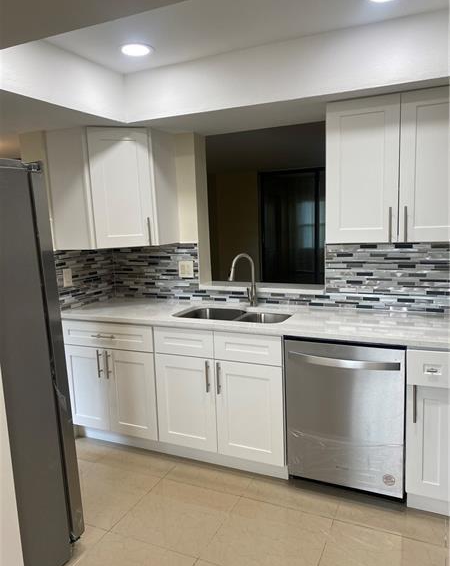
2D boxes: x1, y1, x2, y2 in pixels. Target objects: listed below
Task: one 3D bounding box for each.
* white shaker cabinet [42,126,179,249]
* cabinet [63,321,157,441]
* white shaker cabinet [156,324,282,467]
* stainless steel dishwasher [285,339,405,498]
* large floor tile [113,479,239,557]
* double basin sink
[{"bbox_3d":[-0.792,-0.657,3.261,0.872,0.770,0.664,-5,8,-20],"label":"white shaker cabinet"},{"bbox_3d":[-0.654,0.621,3.292,0.770,0.801,0.625,2,8,25],"label":"cabinet"},{"bbox_3d":[0.076,0.642,2.954,0.838,0.801,0.625,2,8,25],"label":"white shaker cabinet"},{"bbox_3d":[0.733,0.678,2.606,0.608,0.808,0.620,2,8,25],"label":"stainless steel dishwasher"},{"bbox_3d":[-0.245,1.213,2.368,0.509,0.010,0.509,2,8,25],"label":"large floor tile"},{"bbox_3d":[0.058,0.317,2.918,0.760,0.205,0.390,2,8,25],"label":"double basin sink"}]

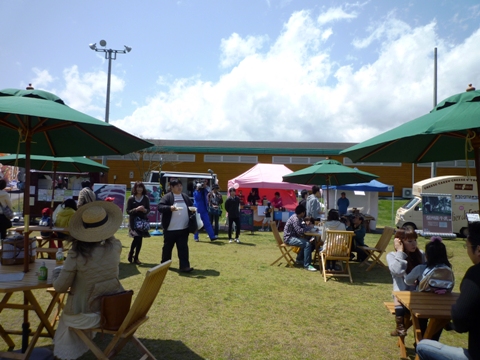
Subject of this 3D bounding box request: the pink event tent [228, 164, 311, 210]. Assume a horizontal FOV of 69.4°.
[{"bbox_3d":[1.459,0.754,15.562,3.650,2.900,2.600,3,-2,-9],"label":"pink event tent"}]

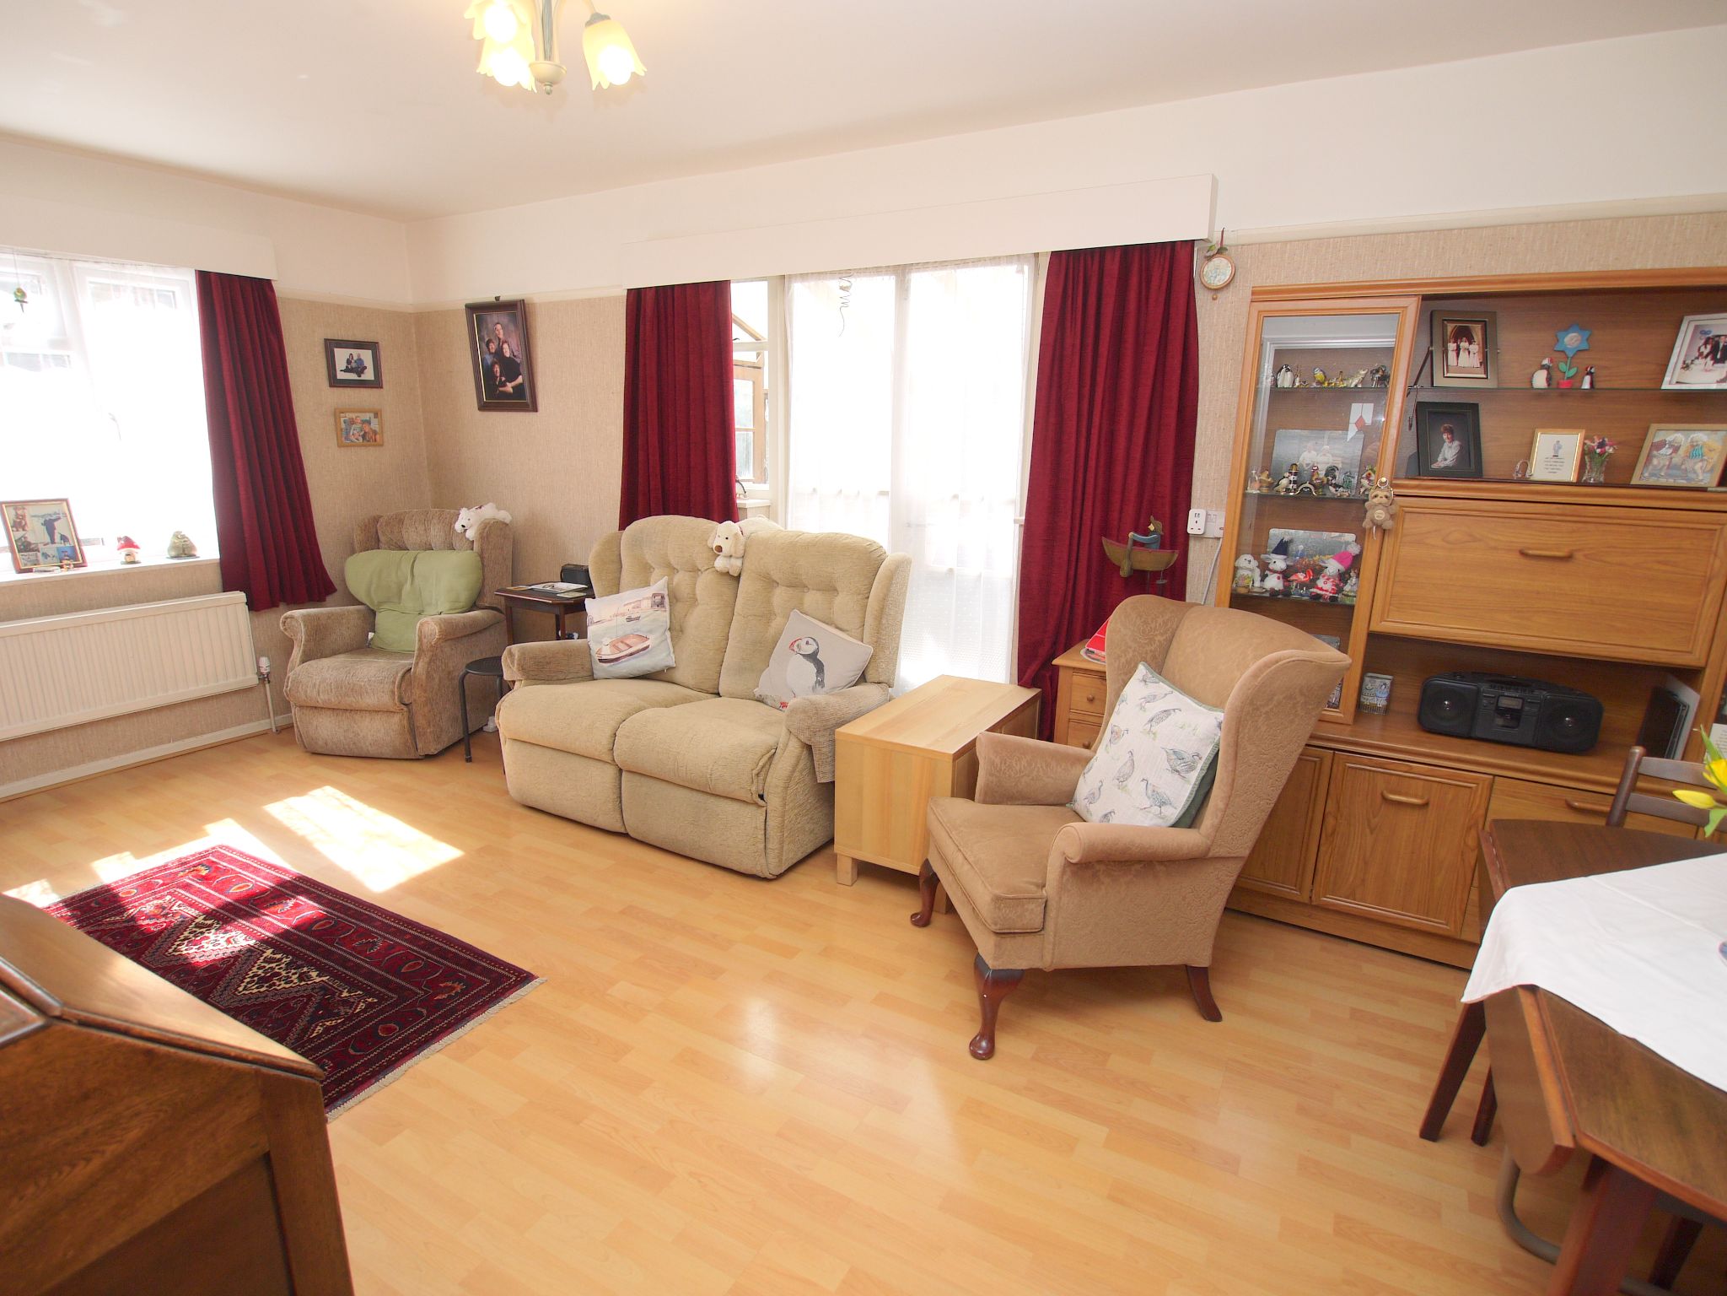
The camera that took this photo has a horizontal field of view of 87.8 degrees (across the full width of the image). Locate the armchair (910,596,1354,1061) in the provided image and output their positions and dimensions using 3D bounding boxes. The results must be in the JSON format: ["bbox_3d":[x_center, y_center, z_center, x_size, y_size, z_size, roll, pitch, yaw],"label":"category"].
[{"bbox_3d":[0.624,0.415,2.425,0.850,1.020,0.750,-2,15,-12],"label":"armchair"}]

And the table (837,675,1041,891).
[{"bbox_3d":[0.278,0.471,3.143,0.405,0.540,0.760,9,17,29],"label":"table"}]

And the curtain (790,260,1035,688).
[{"bbox_3d":[0.135,-0.438,3.610,1.050,2.000,0.070,9,17,29],"label":"curtain"}]

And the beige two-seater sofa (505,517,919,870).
[{"bbox_3d":[-0.651,0.089,3.497,1.450,1.080,0.900,9,17,29],"label":"beige two-seater sofa"}]

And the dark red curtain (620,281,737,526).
[{"bbox_3d":[-0.829,-0.560,4.033,0.660,2.000,0.130,9,17,29],"label":"dark red curtain"}]

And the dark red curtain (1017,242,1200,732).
[{"bbox_3d":[0.830,-0.300,3.112,0.550,2.000,0.140,9,17,29],"label":"dark red curtain"}]

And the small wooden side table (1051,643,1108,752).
[{"bbox_3d":[0.869,0.407,3.019,0.420,0.740,0.380,9,17,29],"label":"small wooden side table"}]

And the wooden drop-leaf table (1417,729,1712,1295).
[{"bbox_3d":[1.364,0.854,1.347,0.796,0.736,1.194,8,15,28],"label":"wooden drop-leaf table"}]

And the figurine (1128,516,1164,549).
[{"bbox_3d":[0.876,-0.363,2.794,0.105,0.105,0.055,9,17,29],"label":"figurine"}]

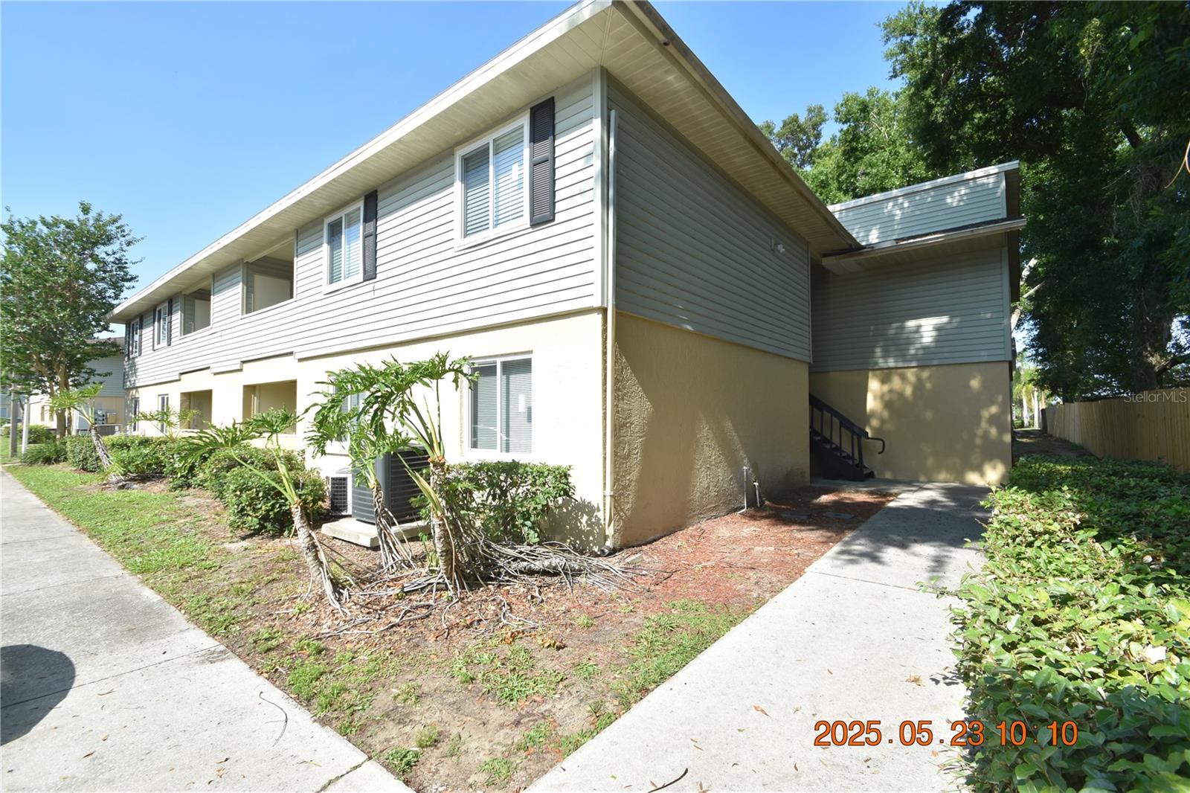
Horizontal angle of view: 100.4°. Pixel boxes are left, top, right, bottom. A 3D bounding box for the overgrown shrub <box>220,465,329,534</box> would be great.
[{"bbox_3d":[-4.028,1.231,6.402,1.193,0.785,1.094,-2,-3,37],"label":"overgrown shrub"}]

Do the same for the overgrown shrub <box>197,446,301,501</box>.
[{"bbox_3d":[-5.654,1.270,8.204,1.690,0.875,1.193,-2,-3,37],"label":"overgrown shrub"}]

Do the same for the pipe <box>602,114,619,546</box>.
[{"bbox_3d":[0.157,-0.742,5.108,0.089,4.563,0.169,-2,-3,37],"label":"pipe"}]

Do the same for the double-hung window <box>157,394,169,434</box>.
[{"bbox_3d":[-13.210,0.555,15.267,1.243,1.203,0.099,-2,-3,37],"label":"double-hung window"}]

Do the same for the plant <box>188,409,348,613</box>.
[{"bbox_3d":[-2.376,0.825,3.648,1.044,1.422,0.944,1,-3,-33],"label":"plant"}]

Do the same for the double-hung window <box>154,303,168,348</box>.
[{"bbox_3d":[-13.607,-2.195,15.579,1.392,1.362,0.109,-2,-3,37],"label":"double-hung window"}]

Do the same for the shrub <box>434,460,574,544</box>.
[{"bbox_3d":[-0.955,1.135,5.450,1.372,0.855,0.517,-2,-3,37],"label":"shrub"}]

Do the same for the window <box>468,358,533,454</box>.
[{"bbox_3d":[-1.171,0.118,6.111,1.223,1.213,0.099,-2,-3,37],"label":"window"}]

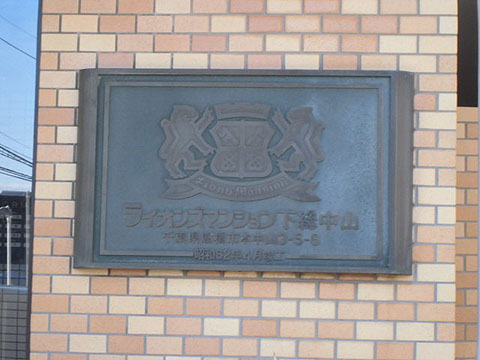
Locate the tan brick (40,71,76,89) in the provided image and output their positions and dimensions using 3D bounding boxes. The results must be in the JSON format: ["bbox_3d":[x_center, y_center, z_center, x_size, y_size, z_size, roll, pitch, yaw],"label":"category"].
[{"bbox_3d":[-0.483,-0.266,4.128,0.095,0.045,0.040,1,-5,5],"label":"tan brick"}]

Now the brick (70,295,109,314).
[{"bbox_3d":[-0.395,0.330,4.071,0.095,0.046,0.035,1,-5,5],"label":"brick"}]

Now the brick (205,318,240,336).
[{"bbox_3d":[-0.045,0.386,4.026,0.094,0.046,0.040,1,-6,5],"label":"brick"}]

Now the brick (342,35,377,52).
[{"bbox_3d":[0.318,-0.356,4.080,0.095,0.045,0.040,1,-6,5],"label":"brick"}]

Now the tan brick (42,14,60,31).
[{"bbox_3d":[-0.505,-0.417,4.145,0.047,0.045,0.040,1,-5,5],"label":"tan brick"}]

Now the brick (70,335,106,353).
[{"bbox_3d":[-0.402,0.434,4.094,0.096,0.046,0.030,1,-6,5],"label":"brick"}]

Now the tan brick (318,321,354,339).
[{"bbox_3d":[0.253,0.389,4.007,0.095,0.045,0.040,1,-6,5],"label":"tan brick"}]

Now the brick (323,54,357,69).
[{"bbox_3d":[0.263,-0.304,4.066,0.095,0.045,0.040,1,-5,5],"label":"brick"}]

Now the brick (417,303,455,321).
[{"bbox_3d":[0.502,0.340,3.972,0.095,0.046,0.030,1,-6,5],"label":"brick"}]

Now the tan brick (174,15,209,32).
[{"bbox_3d":[-0.129,-0.414,4.116,0.094,0.046,0.040,1,-6,5],"label":"tan brick"}]

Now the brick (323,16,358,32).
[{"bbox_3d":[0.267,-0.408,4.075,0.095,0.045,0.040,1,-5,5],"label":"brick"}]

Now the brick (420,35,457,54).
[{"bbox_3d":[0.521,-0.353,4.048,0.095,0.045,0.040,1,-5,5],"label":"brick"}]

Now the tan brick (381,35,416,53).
[{"bbox_3d":[0.417,-0.357,4.067,0.094,0.046,0.040,1,-6,5],"label":"tan brick"}]

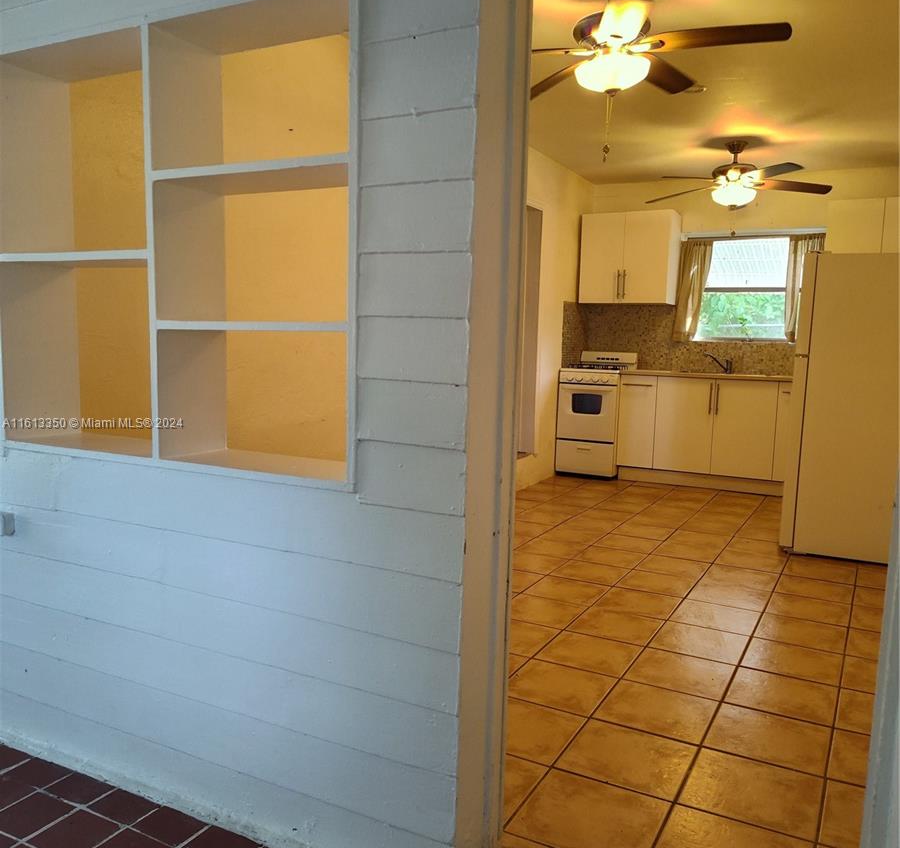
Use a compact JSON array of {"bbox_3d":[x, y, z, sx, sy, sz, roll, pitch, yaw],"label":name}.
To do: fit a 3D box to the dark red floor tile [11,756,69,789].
[{"bbox_3d":[-1.113,0.947,2.149,0.148,0.010,0.095,5,7,27],"label":"dark red floor tile"}]

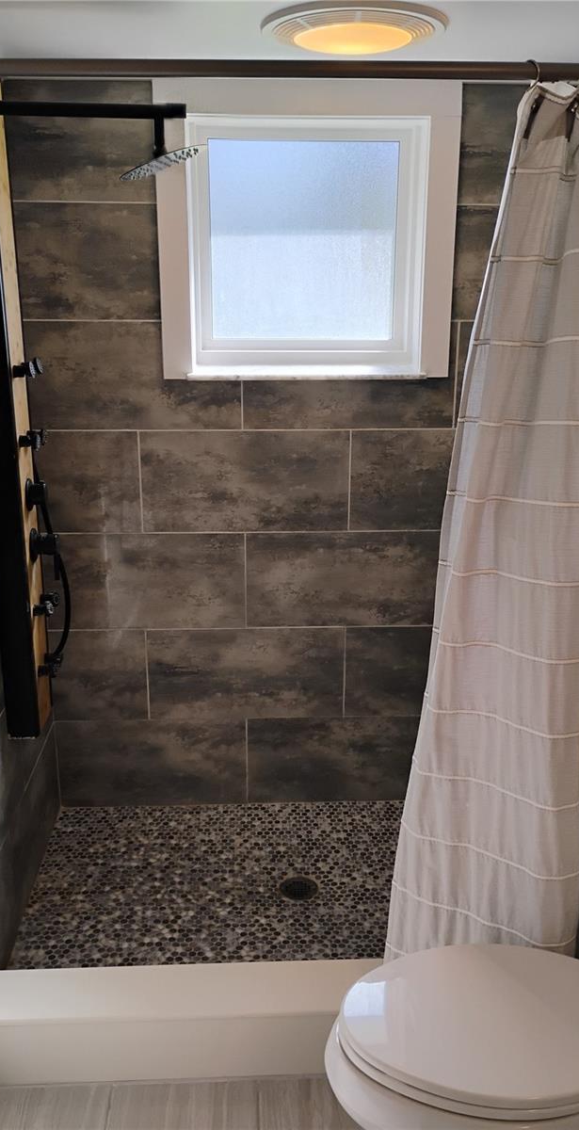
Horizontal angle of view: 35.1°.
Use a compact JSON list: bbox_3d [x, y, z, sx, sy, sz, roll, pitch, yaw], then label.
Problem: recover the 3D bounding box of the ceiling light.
[{"bbox_3d":[0.138,-1.120,1.956,0.392,0.047,0.392,-1,17,-3],"label":"ceiling light"}]

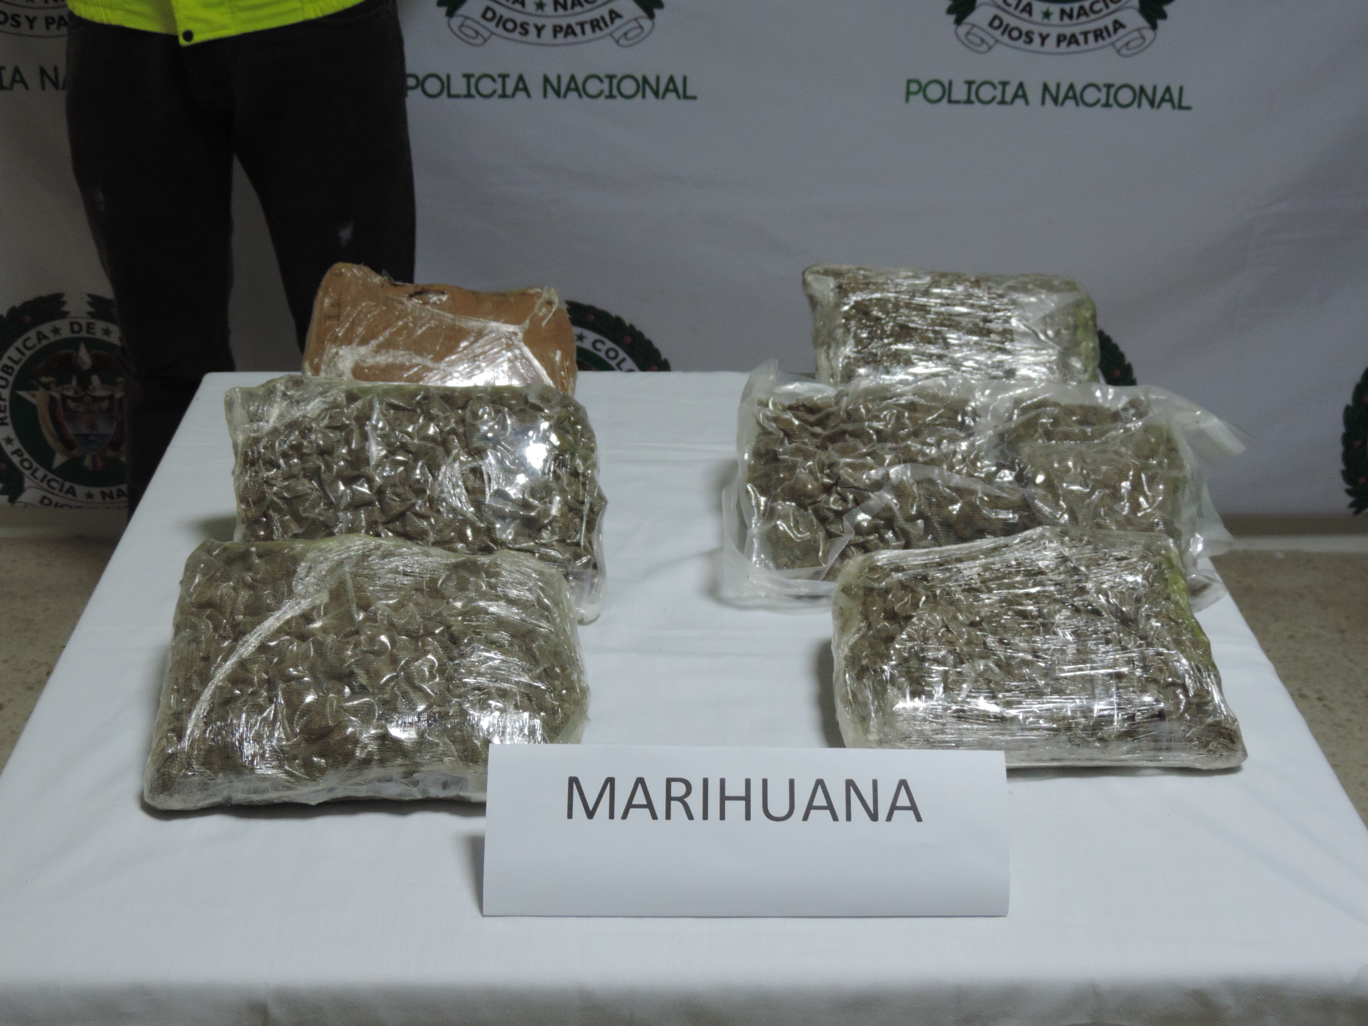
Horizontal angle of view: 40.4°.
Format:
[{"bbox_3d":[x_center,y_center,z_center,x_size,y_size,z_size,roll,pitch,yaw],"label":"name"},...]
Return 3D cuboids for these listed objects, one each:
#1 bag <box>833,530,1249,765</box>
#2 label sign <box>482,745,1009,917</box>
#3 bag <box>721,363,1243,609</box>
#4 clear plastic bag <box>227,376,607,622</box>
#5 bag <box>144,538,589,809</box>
[{"bbox_3d":[0.222,0.081,1.199,0.242,0.060,0.172,1,36,3],"label":"bag"},{"bbox_3d":[0.034,0.165,1.049,0.288,0.073,0.105,0,27,0],"label":"label sign"},{"bbox_3d":[0.202,-0.024,1.344,0.332,0.062,0.165,1,59,2],"label":"bag"},{"bbox_3d":[-0.183,-0.015,1.325,0.252,0.062,0.168,-1,59,-3],"label":"clear plastic bag"},{"bbox_3d":[-0.190,0.096,1.166,0.253,0.060,0.182,-1,36,-3],"label":"bag"}]

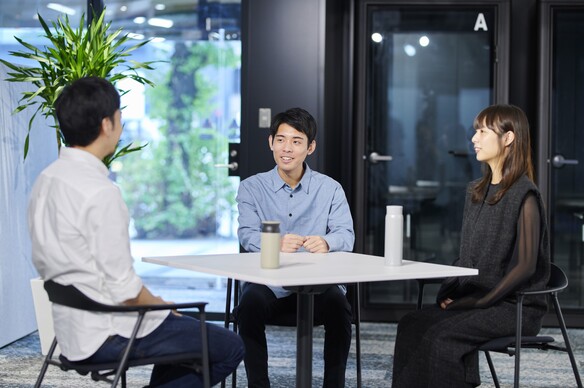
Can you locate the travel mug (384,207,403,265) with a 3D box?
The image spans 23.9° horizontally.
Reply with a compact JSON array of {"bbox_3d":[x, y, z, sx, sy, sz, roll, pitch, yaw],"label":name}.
[{"bbox_3d":[0.376,0.155,5.070,0.066,0.219,0.066,1,2,0],"label":"travel mug"}]

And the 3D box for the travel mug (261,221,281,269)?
[{"bbox_3d":[-0.075,0.183,4.930,0.066,0.170,0.066,1,2,0],"label":"travel mug"}]

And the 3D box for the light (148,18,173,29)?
[{"bbox_3d":[-1.686,-2.186,17.657,0.120,0.060,0.750,1,2,10],"label":"light"}]

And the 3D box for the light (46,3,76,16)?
[{"bbox_3d":[-2.661,-2.130,15.900,0.120,0.060,0.750,1,2,10],"label":"light"}]

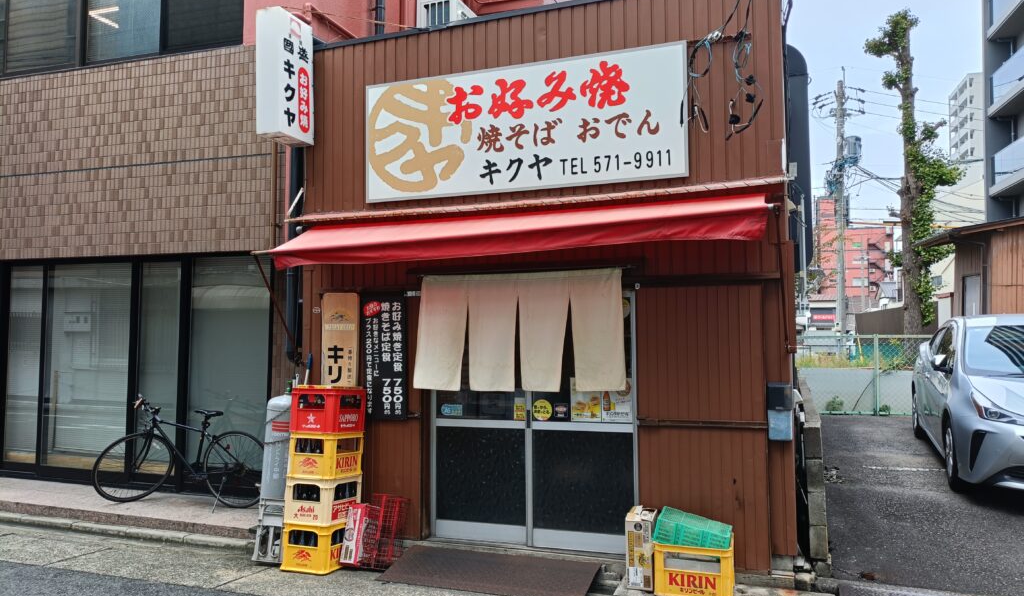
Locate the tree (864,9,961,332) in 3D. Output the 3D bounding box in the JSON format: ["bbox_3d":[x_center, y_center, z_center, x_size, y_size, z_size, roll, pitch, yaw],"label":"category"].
[{"bbox_3d":[8.371,-2.239,15.637,1.950,7.200,1.800,-2,-4,28],"label":"tree"}]

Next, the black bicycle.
[{"bbox_3d":[-2.908,1.355,6.565,1.690,0.980,0.500,-1,-4,13],"label":"black bicycle"}]

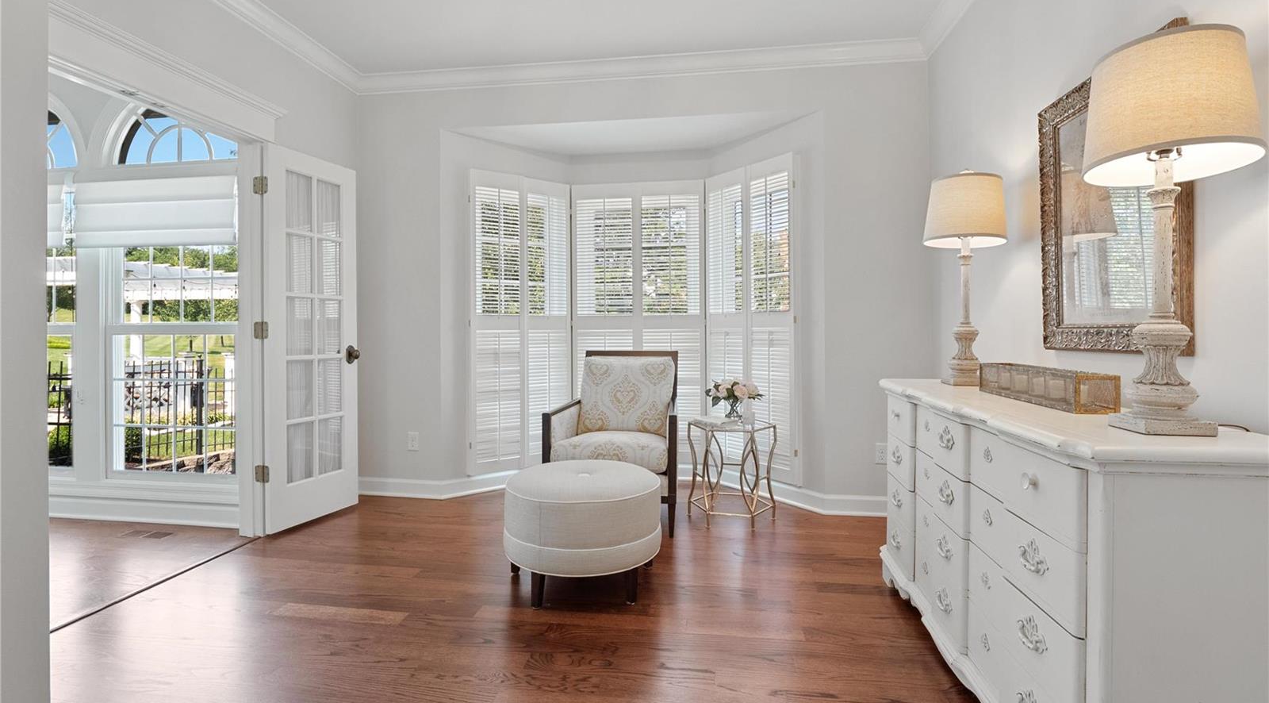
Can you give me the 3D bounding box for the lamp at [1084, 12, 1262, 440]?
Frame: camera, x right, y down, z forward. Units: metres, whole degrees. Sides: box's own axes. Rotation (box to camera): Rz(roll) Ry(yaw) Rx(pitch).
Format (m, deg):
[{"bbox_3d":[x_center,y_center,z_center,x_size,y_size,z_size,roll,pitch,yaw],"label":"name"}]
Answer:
[{"bbox_3d":[1.202,-0.260,1.280,0.302,0.884,0.302,0,2,8],"label":"lamp"}]

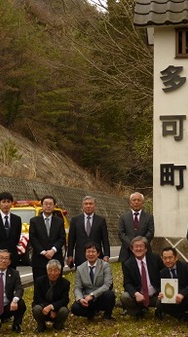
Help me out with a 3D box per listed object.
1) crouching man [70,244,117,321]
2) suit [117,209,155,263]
[{"bbox_3d":[-0.006,1.384,9.700,0.530,0.940,0.720,0,-3,7],"label":"crouching man"},{"bbox_3d":[0.591,1.294,10.850,0.500,1.400,0.300,0,-3,4],"label":"suit"}]

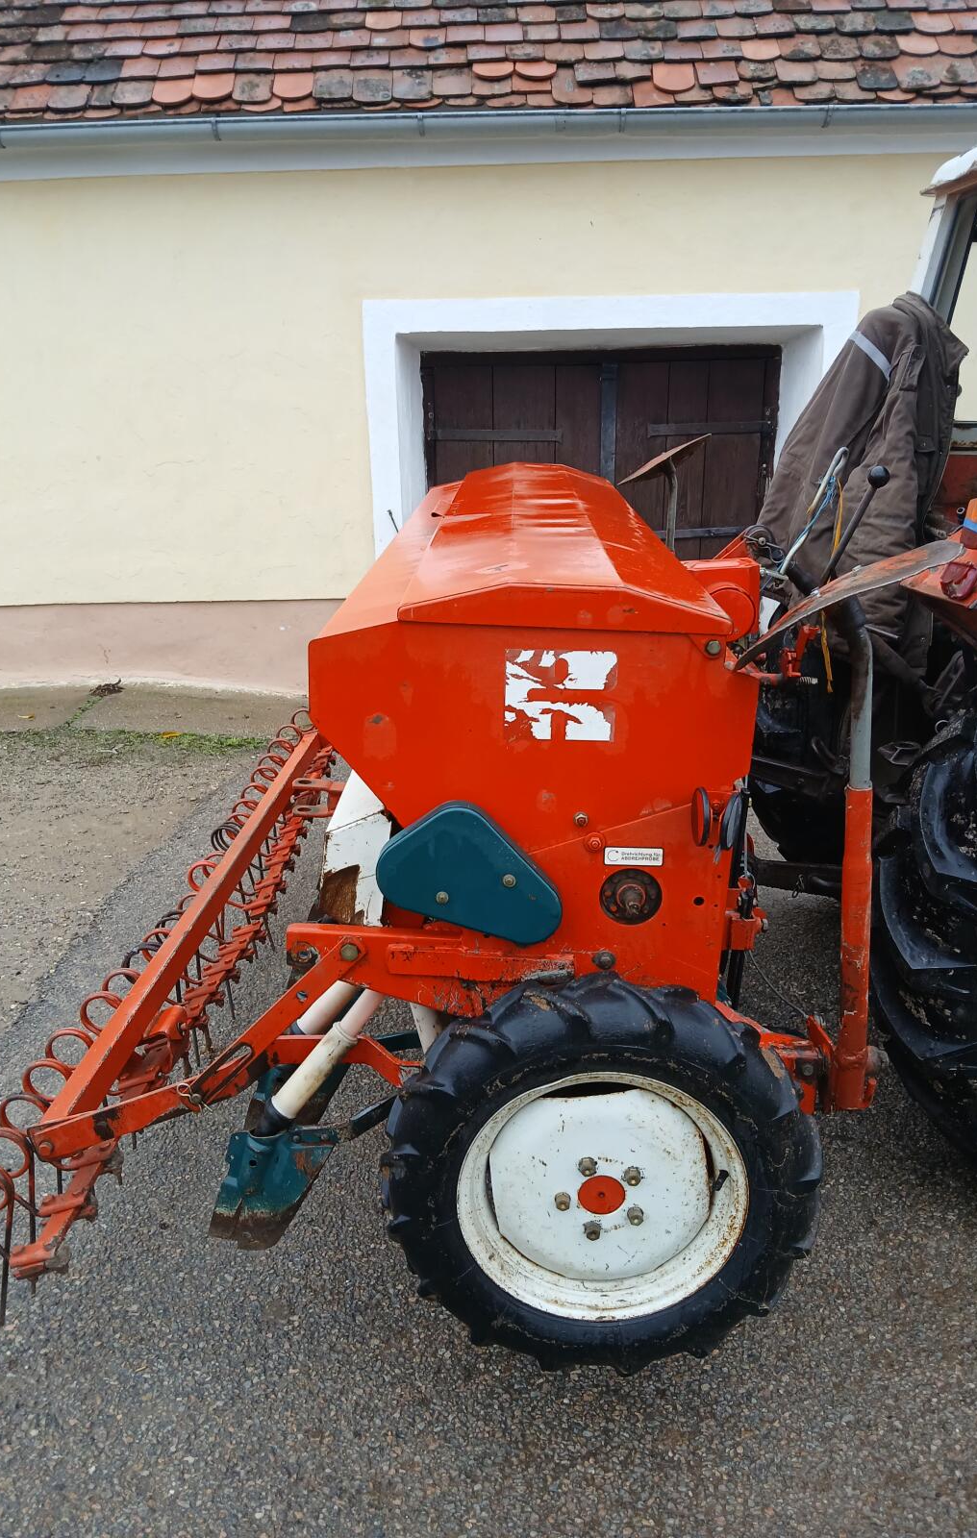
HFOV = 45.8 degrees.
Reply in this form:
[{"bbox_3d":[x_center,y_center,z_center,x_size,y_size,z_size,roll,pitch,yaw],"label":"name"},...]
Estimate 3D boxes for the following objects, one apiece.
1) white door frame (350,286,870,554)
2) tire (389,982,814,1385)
[{"bbox_3d":[0.642,-1.456,6.258,2.506,2.030,0.300,-2,18,-2],"label":"white door frame"},{"bbox_3d":[0.174,0.641,1.817,0.665,0.665,0.160,-1,18,3],"label":"tire"}]

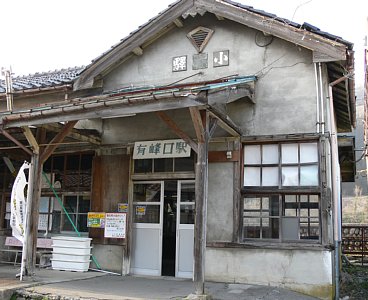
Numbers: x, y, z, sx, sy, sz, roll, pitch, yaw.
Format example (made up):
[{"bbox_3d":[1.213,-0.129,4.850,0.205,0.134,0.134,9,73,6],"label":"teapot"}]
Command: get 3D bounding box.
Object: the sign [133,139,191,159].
[{"bbox_3d":[-0.516,-0.012,9.606,1.471,0.426,0.040,-2,-15,20],"label":"sign"}]

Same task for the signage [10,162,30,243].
[{"bbox_3d":[-3.372,1.083,8.339,0.400,1.640,0.160,0,-10,7],"label":"signage"}]

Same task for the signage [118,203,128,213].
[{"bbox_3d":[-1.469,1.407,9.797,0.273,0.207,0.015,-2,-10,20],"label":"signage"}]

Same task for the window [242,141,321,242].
[{"bbox_3d":[2.052,0.876,8.632,1.680,2.183,0.100,-2,-10,20],"label":"window"}]

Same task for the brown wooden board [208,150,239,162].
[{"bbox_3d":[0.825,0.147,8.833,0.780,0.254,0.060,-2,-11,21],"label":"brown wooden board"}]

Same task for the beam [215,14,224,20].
[{"bbox_3d":[0.852,-3.145,9.541,0.140,0.130,0.450,-2,-10,20],"label":"beam"}]

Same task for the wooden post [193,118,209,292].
[{"bbox_3d":[0.349,0.980,7.786,0.155,3.422,0.155,-2,-10,20],"label":"wooden post"}]

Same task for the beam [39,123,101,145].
[{"bbox_3d":[-2.512,-0.392,9.221,0.130,0.170,1.901,-2,-11,21],"label":"beam"}]

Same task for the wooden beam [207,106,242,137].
[{"bbox_3d":[0.813,-0.542,7.952,0.140,0.160,1.901,-2,-11,21],"label":"wooden beam"}]

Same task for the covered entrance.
[{"bbox_3d":[-0.523,1.810,9.449,1.611,2.226,0.150,-2,-10,20],"label":"covered entrance"}]

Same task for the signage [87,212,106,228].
[{"bbox_3d":[-2.083,1.690,9.692,0.508,0.377,0.020,-2,-11,21],"label":"signage"}]

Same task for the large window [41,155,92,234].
[{"bbox_3d":[-3.131,1.110,10.524,1.683,2.055,0.100,-2,-10,20],"label":"large window"}]

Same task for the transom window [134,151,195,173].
[{"bbox_3d":[-0.452,0.263,9.364,1.545,0.555,0.070,-2,-11,21],"label":"transom window"}]

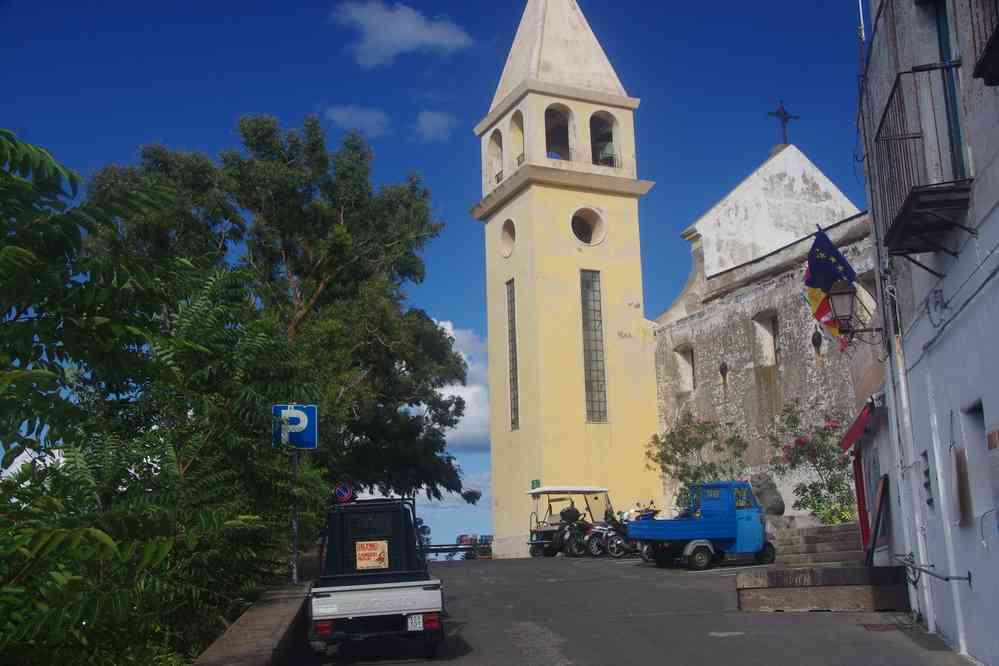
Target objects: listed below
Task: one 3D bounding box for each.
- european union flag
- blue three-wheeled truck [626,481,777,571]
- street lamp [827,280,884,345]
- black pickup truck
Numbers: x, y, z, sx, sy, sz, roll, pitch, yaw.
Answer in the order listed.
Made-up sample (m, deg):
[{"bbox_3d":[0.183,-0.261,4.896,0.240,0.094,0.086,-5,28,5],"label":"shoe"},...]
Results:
[{"bbox_3d":[3.981,-0.872,13.350,0.640,0.770,0.280,-4,-15,11],"label":"european union flag"},{"bbox_3d":[4.336,3.829,22.215,3.130,1.660,1.460,3,-9,-27],"label":"blue three-wheeled truck"},{"bbox_3d":[4.170,-0.240,13.000,0.660,0.720,0.330,-4,-15,11],"label":"street lamp"},{"bbox_3d":[-1.293,2.550,11.637,1.270,1.550,2.500,-2,-9,-7],"label":"black pickup truck"}]

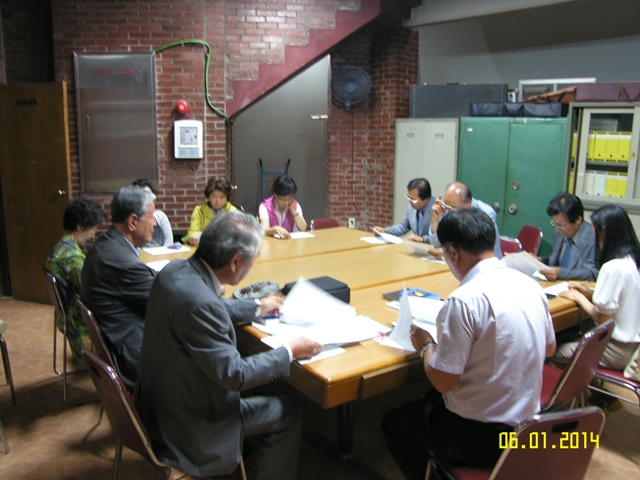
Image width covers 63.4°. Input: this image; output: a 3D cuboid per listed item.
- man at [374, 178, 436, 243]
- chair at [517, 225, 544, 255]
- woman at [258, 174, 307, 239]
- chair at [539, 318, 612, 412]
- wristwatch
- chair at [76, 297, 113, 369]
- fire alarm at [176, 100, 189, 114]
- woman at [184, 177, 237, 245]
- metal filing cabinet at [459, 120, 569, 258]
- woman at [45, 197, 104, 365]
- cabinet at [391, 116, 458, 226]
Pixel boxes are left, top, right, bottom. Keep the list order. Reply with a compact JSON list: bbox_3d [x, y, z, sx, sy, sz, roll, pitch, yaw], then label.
[{"bbox_3d":[0.717,0.113,4.088,0.700,1.220,0.520,-7,13,-34],"label":"man"},{"bbox_3d":[1.915,0.276,5.032,0.530,0.800,0.460,-4,12,-25],"label":"chair"},{"bbox_3d":[-0.310,0.015,5.011,0.480,1.250,0.720,-4,12,-24],"label":"woman"},{"bbox_3d":[1.027,0.736,2.507,0.460,0.800,0.530,-7,14,-38],"label":"chair"},{"bbox_3d":[0.335,0.338,1.600,0.050,0.055,0.050,-3,12,-20],"label":"wristwatch"},{"bbox_3d":[-0.828,0.634,2.391,0.520,0.810,0.460,-7,13,-34],"label":"chair"},{"bbox_3d":[-1.341,-1.290,5.050,0.130,0.130,0.060,0,11,-4],"label":"fire alarm"},{"bbox_3d":[-0.902,0.092,4.549,0.500,1.240,0.720,-5,12,-27],"label":"woman"},{"bbox_3d":[2.163,-0.386,5.787,1.150,1.830,0.450,11,14,42],"label":"metal filing cabinet"},{"bbox_3d":[-1.386,0.329,3.354,0.720,1.200,0.480,-6,13,-34],"label":"woman"},{"bbox_3d":[1.282,-0.475,5.748,0.780,1.760,0.450,9,14,37],"label":"cabinet"}]

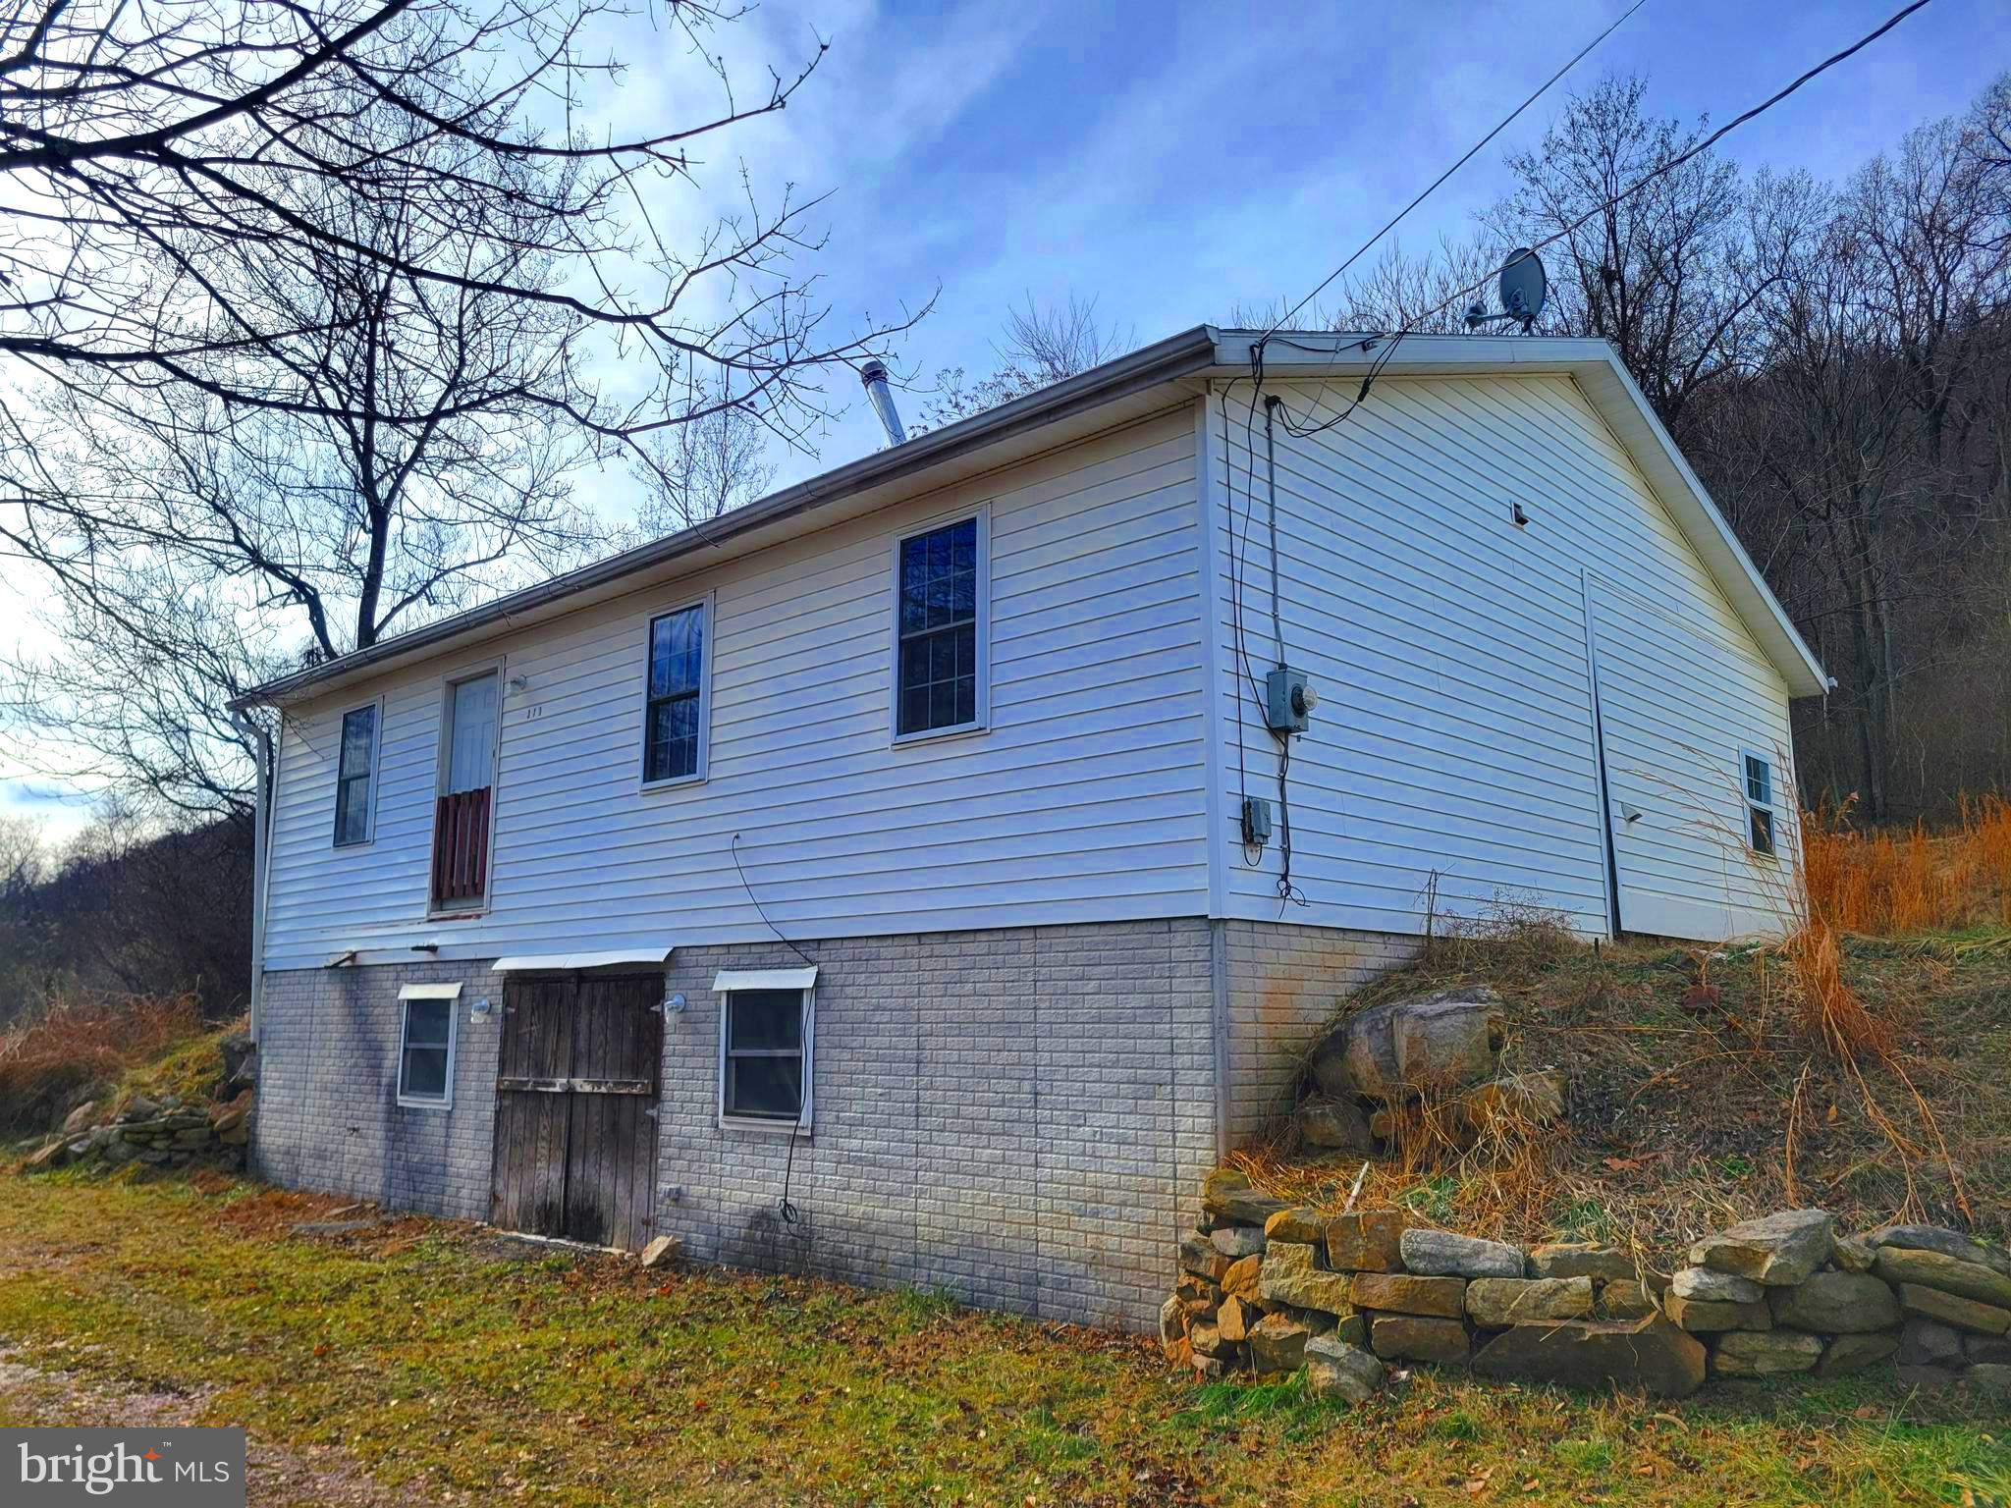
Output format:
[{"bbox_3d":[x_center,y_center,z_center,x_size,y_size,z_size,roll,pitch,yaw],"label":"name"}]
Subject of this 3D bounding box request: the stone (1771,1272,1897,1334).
[{"bbox_3d":[3.416,2.264,6.250,0.520,0.250,0.320,-1,-10,8],"label":"stone"}]

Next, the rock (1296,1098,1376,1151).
[{"bbox_3d":[1.642,1.836,7.500,0.400,0.260,0.320,-3,-11,15],"label":"rock"}]

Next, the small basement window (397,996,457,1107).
[{"bbox_3d":[-4.936,2.511,12.886,0.950,1.020,0.100,-9,-14,42],"label":"small basement window"}]

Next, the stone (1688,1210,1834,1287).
[{"bbox_3d":[3.290,2.158,6.600,0.555,0.306,0.420,-2,-10,12],"label":"stone"}]

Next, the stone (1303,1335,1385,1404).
[{"bbox_3d":[1.401,2.546,6.250,0.325,0.248,0.270,-3,-11,15],"label":"stone"}]

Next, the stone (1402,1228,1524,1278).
[{"bbox_3d":[1.949,2.128,6.450,0.510,0.200,0.260,-3,-11,15],"label":"stone"}]

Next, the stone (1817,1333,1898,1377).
[{"bbox_3d":[3.682,2.596,6.530,0.296,0.166,0.280,-1,-10,8],"label":"stone"}]

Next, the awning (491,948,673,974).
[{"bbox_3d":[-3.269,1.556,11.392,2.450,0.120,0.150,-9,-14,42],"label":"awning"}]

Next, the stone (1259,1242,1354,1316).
[{"bbox_3d":[1.338,2.331,6.720,0.398,0.299,0.280,-4,-11,20],"label":"stone"}]

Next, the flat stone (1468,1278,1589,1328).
[{"bbox_3d":[2.256,2.368,6.520,0.507,0.191,0.300,-2,-10,9],"label":"flat stone"}]

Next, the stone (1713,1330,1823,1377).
[{"bbox_3d":[3.165,2.490,6.280,0.440,0.190,0.260,-1,-10,8],"label":"stone"}]

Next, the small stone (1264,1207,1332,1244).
[{"bbox_3d":[1.277,2.061,6.600,0.280,0.150,0.250,-3,-11,15],"label":"small stone"}]

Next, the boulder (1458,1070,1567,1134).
[{"bbox_3d":[2.478,1.700,7.400,0.500,0.280,0.360,-2,-10,10],"label":"boulder"}]

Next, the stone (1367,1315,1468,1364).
[{"bbox_3d":[1.756,2.483,6.420,0.410,0.200,0.260,-3,-11,15],"label":"stone"}]

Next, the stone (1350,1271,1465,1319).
[{"bbox_3d":[1.757,2.362,6.600,0.482,0.176,0.300,-3,-11,18],"label":"stone"}]

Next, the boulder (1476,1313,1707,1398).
[{"bbox_3d":[2.445,2.528,6.360,0.943,0.288,0.420,-4,-11,24],"label":"boulder"}]

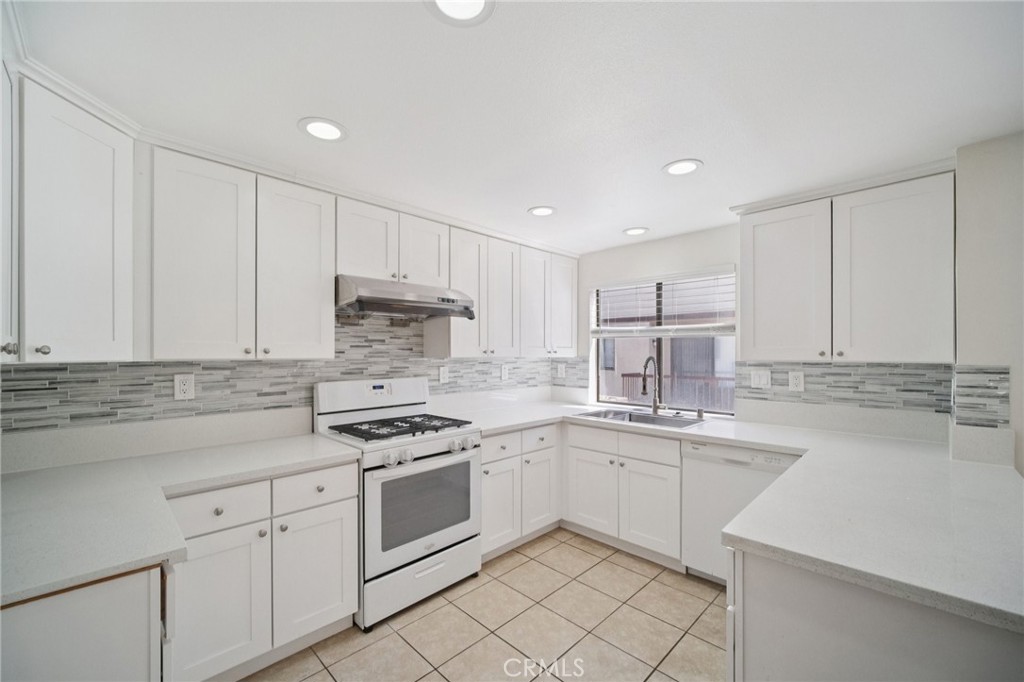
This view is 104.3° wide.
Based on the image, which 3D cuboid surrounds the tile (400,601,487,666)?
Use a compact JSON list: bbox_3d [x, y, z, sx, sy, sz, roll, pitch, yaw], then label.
[{"bbox_3d":[-0.334,1.454,1.983,0.338,0.010,0.334,-2,-3,45],"label":"tile"}]

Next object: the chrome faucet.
[{"bbox_3d":[1.109,0.362,3.173,0.255,0.475,0.120,2,-3,-45],"label":"chrome faucet"}]

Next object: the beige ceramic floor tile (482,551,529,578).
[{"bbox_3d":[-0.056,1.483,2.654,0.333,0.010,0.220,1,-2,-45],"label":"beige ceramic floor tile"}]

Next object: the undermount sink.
[{"bbox_3d":[0.970,0.709,3.076,0.460,0.205,0.830,2,-3,-45],"label":"undermount sink"}]

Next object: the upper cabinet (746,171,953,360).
[{"bbox_3d":[1.866,-0.336,2.287,0.330,0.915,0.900,1,-2,-45],"label":"upper cabinet"}]

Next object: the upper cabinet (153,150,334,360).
[{"bbox_3d":[-1.339,-0.354,2.021,0.320,0.900,0.752,-2,-3,45],"label":"upper cabinet"}]

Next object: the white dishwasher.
[{"bbox_3d":[1.458,1.040,2.427,0.600,0.850,0.605,1,-2,-45],"label":"white dishwasher"}]

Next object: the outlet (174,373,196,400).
[{"bbox_3d":[-1.611,0.228,1.959,0.077,0.122,0.010,1,-2,-45],"label":"outlet"}]

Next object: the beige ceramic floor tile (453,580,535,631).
[{"bbox_3d":[-0.095,1.466,2.222,0.338,0.010,0.334,-2,-3,45],"label":"beige ceramic floor tile"}]

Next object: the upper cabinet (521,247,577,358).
[{"bbox_3d":[0.231,-0.310,3.592,0.320,0.924,0.770,-2,-3,45],"label":"upper cabinet"}]

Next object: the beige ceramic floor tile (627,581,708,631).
[{"bbox_3d":[0.866,1.466,2.217,0.338,0.010,0.334,-2,-3,45],"label":"beige ceramic floor tile"}]

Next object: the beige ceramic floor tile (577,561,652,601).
[{"bbox_3d":[0.628,1.476,2.454,0.333,0.010,0.333,1,-2,-45],"label":"beige ceramic floor tile"}]

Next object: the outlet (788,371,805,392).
[{"bbox_3d":[1.832,0.262,2.562,0.010,0.122,0.078,1,-2,-45],"label":"outlet"}]

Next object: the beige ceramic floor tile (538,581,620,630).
[{"bbox_3d":[0.388,1.467,2.218,0.333,0.010,0.333,1,-2,-45],"label":"beige ceramic floor tile"}]

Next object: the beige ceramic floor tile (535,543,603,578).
[{"bbox_3d":[0.392,1.494,2.719,0.336,0.010,0.336,2,-3,-45],"label":"beige ceramic floor tile"}]

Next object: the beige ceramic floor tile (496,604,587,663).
[{"bbox_3d":[0.149,1.466,1.994,0.336,0.010,0.336,2,-3,-45],"label":"beige ceramic floor tile"}]

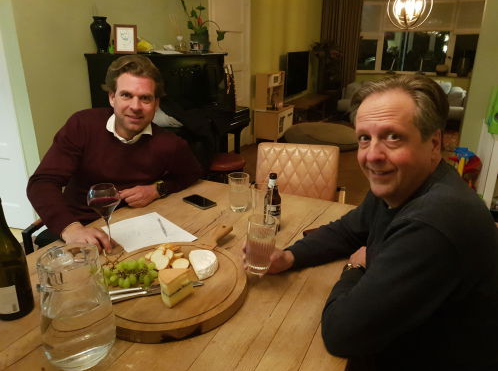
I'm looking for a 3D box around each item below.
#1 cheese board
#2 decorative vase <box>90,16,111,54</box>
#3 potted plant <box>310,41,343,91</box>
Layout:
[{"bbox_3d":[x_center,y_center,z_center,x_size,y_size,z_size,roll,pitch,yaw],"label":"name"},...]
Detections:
[{"bbox_3d":[-0.170,0.232,1.057,0.402,0.030,0.576,8,20,22],"label":"cheese board"},{"bbox_3d":[-1.150,-1.161,2.900,0.157,0.272,0.157,8,21,22],"label":"decorative vase"},{"bbox_3d":[1.779,-2.732,8.600,0.740,1.140,0.700,4,20,11],"label":"potted plant"}]

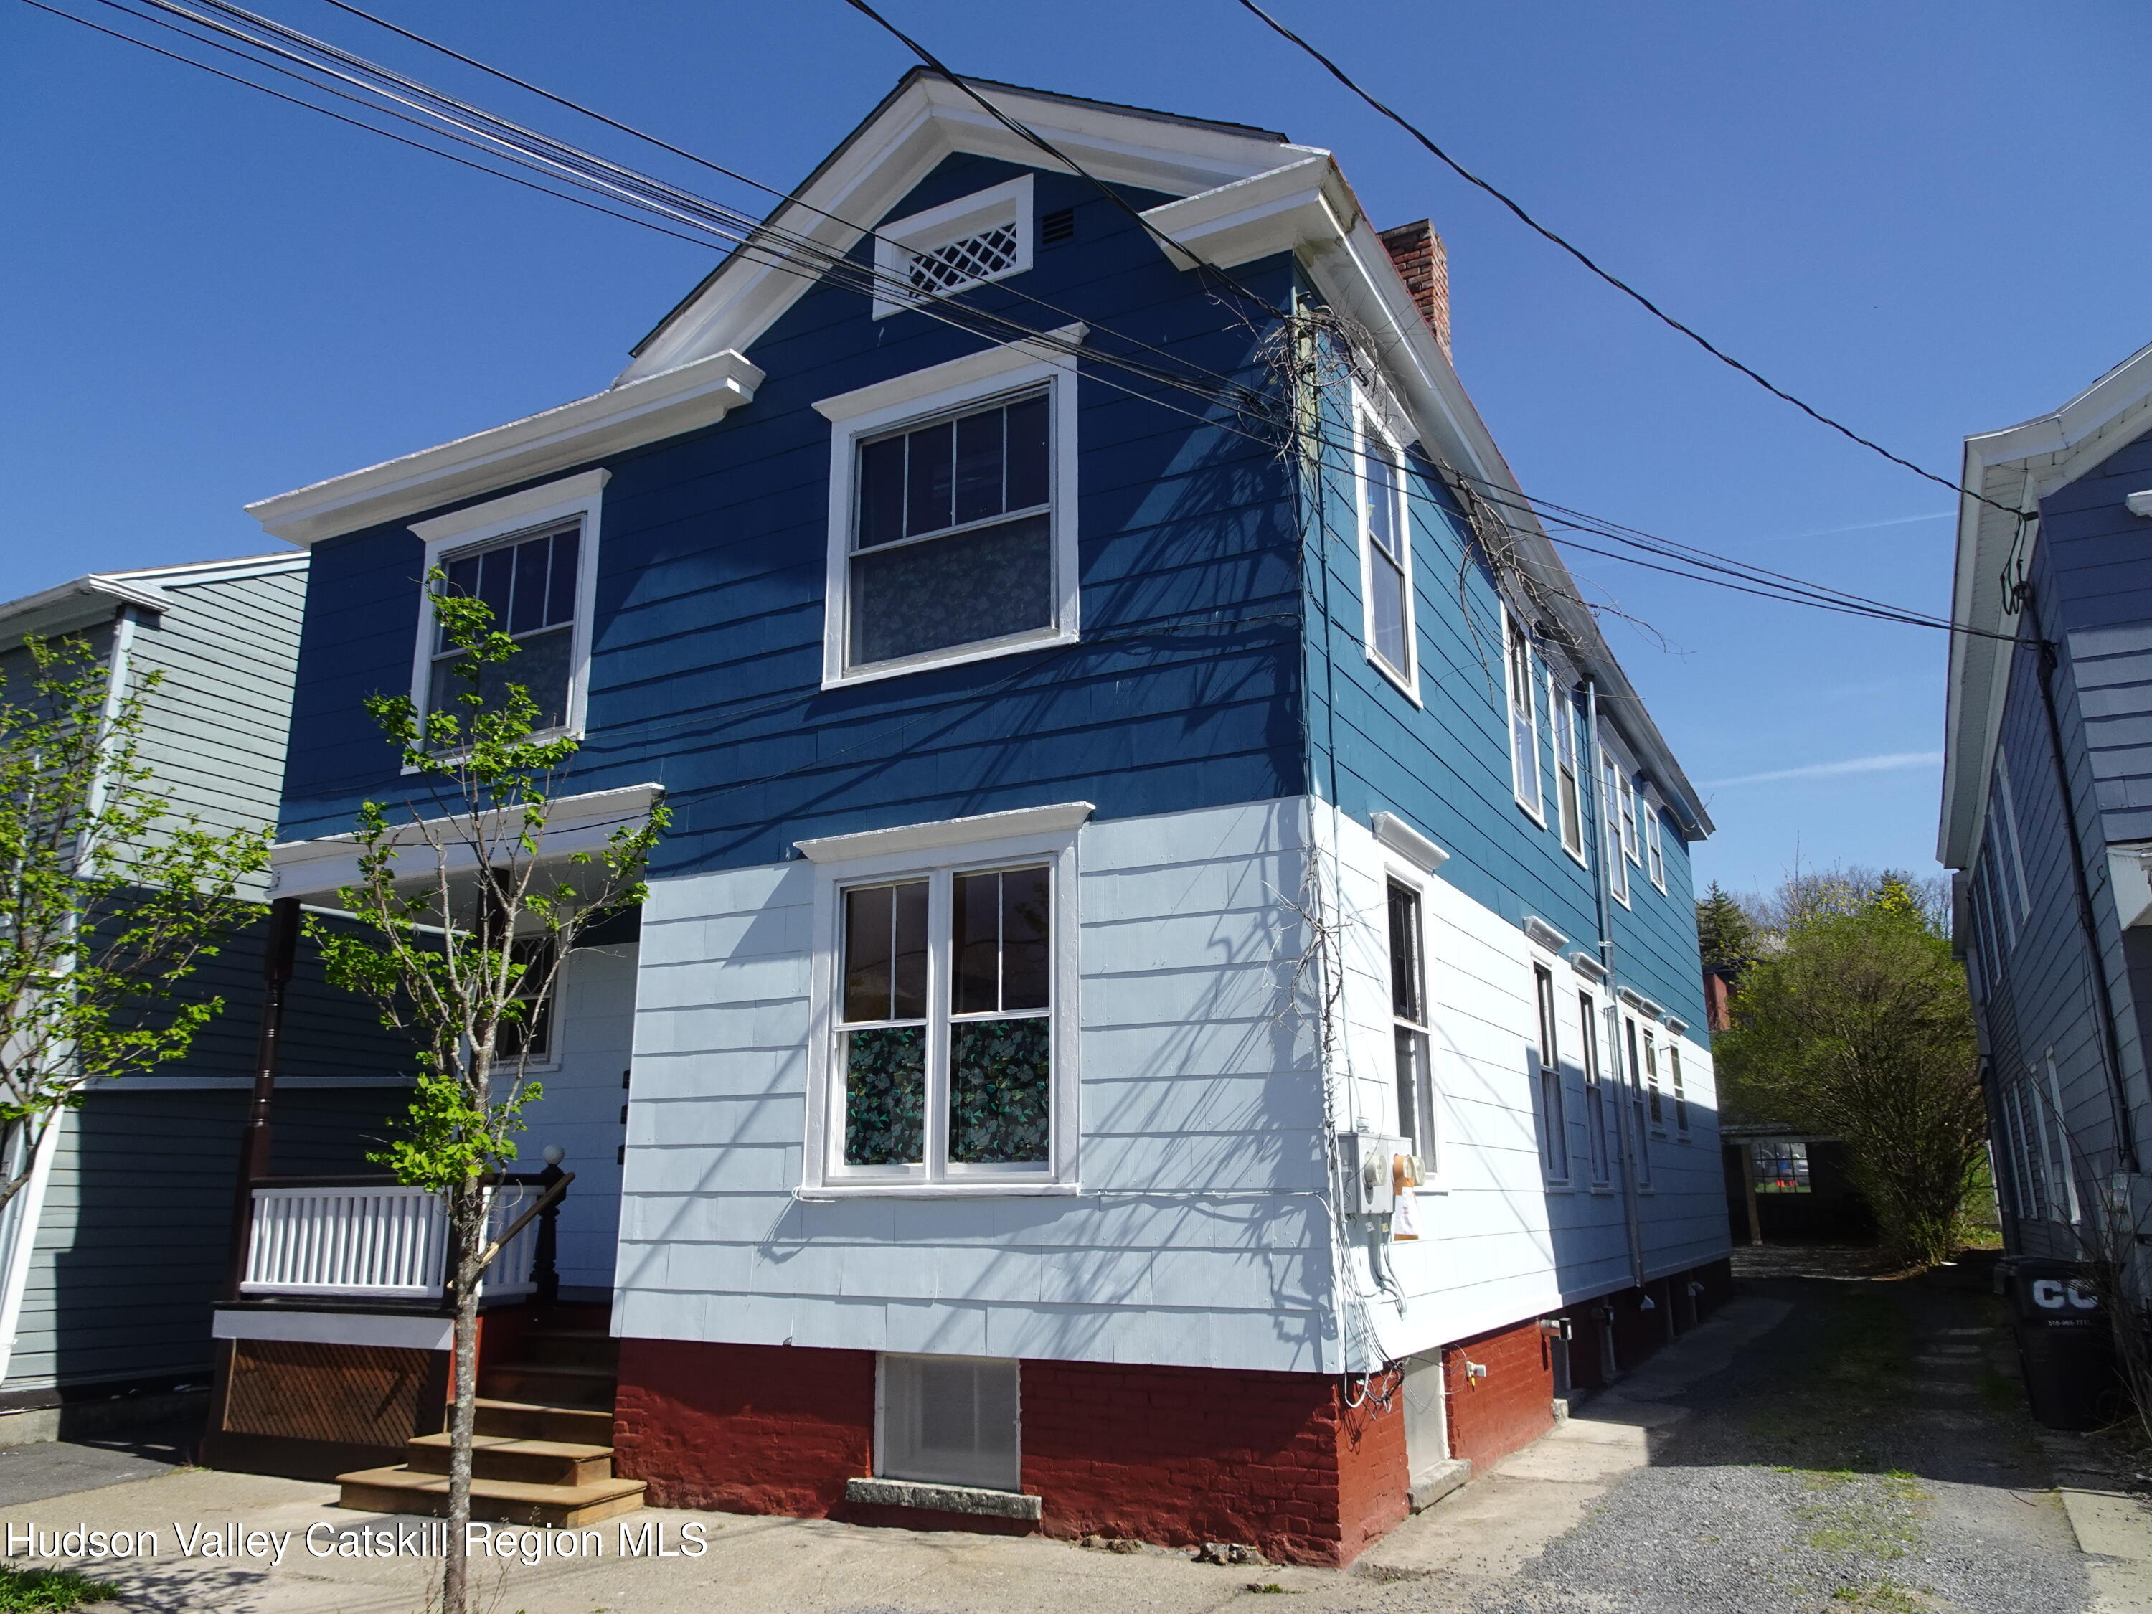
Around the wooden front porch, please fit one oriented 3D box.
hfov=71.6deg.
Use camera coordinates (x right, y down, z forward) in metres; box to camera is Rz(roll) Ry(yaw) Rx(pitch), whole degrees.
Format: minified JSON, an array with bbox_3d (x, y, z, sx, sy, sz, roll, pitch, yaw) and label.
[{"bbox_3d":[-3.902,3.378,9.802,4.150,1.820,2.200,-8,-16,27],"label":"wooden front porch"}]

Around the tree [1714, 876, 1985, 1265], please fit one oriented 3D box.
[{"bbox_3d":[13.185,4.461,25.300,4.600,6.400,4.600,-8,-16,26],"label":"tree"}]

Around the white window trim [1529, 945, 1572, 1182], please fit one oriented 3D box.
[{"bbox_3d":[3.645,2.007,11.374,0.120,1.830,0.960,-8,-17,28],"label":"white window trim"}]

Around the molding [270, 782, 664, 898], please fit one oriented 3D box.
[{"bbox_3d":[-4.272,0.272,10.168,3.800,0.360,0.200,-8,-16,27],"label":"molding"}]

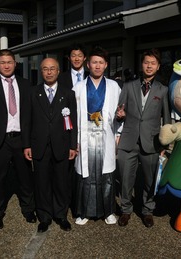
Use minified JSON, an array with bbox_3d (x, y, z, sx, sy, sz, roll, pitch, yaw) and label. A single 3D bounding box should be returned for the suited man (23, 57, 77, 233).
[{"bbox_3d":[-0.390,0.144,3.796,0.499,1.669,0.360,0,7,-4],"label":"suited man"}]

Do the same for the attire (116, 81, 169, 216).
[{"bbox_3d":[0.539,0.194,3.973,0.518,1.418,0.340,0,7,4],"label":"attire"}]

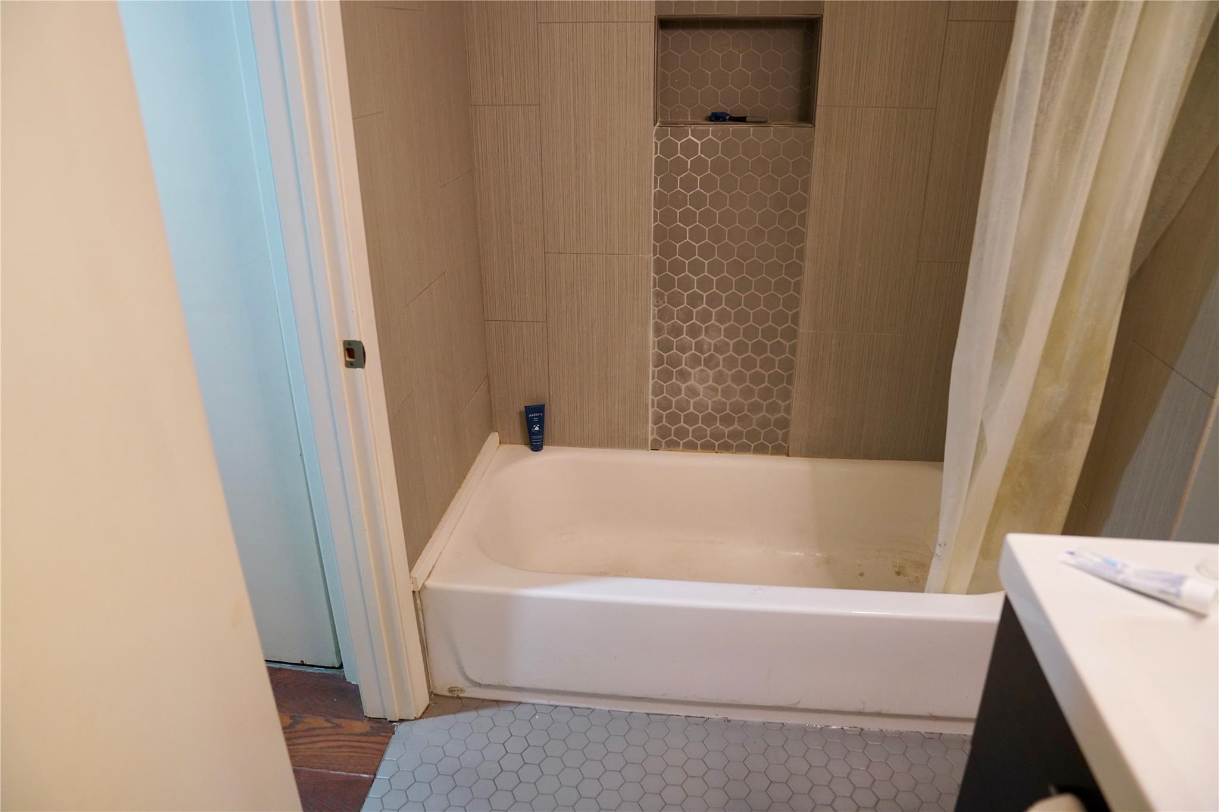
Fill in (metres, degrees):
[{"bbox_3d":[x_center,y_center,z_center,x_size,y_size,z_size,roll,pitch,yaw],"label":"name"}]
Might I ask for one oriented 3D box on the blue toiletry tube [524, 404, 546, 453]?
[{"bbox_3d":[-0.230,0.069,2.553,0.064,0.154,0.036,-2,14,-5],"label":"blue toiletry tube"}]

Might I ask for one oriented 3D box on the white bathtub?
[{"bbox_3d":[0.343,0.455,2.255,1.514,0.351,0.767,2,23,6],"label":"white bathtub"}]

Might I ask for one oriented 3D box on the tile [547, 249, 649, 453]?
[{"bbox_3d":[-0.029,-0.154,2.469,0.307,0.615,0.010,2,23,6],"label":"tile"}]

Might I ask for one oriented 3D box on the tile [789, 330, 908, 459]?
[{"bbox_3d":[0.702,-0.029,2.432,0.298,0.400,0.010,2,23,6],"label":"tile"}]

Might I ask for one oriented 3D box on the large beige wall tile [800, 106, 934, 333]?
[{"bbox_3d":[0.698,-0.495,2.237,0.298,0.605,0.010,2,23,6],"label":"large beige wall tile"}]

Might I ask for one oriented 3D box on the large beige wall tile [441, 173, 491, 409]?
[{"bbox_3d":[-0.403,-0.319,2.264,0.010,0.605,0.318,2,23,6],"label":"large beige wall tile"}]

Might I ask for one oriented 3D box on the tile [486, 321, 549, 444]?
[{"bbox_3d":[-0.280,-0.069,2.535,0.192,0.411,0.010,2,23,6],"label":"tile"}]

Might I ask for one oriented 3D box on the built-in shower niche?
[{"bbox_3d":[0.335,-0.890,2.167,0.414,0.265,0.105,2,23,6],"label":"built-in shower niche"}]

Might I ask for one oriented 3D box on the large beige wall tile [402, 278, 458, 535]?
[{"bbox_3d":[-0.436,-0.003,2.054,0.010,0.593,0.311,2,23,6],"label":"large beige wall tile"}]

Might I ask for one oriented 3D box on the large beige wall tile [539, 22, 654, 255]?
[{"bbox_3d":[-0.034,-0.720,2.232,0.307,0.605,0.010,2,23,6],"label":"large beige wall tile"}]

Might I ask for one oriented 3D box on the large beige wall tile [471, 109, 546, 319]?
[{"bbox_3d":[-0.283,-0.540,2.337,0.192,0.605,0.010,2,23,6],"label":"large beige wall tile"}]

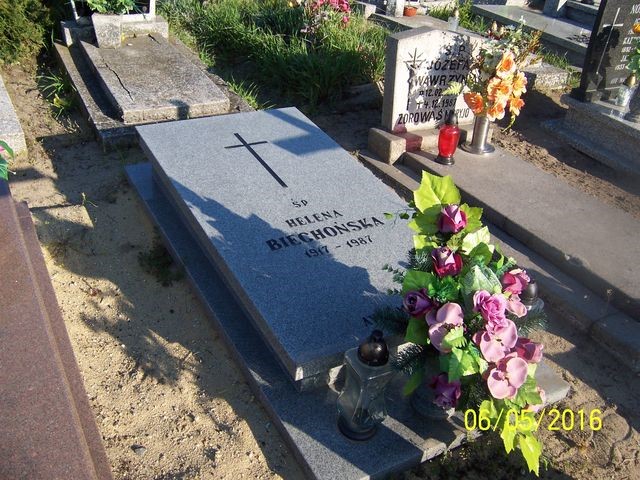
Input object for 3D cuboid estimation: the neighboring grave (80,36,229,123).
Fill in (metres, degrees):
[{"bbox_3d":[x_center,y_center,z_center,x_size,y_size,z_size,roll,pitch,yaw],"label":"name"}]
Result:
[{"bbox_3d":[-1.028,-0.992,3.685,0.564,0.088,1.212,-14,38,-24],"label":"neighboring grave"}]

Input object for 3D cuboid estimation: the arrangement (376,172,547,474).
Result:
[{"bbox_3d":[0.379,0.215,1.670,0.432,0.590,0.373,-11,36,-16],"label":"arrangement"}]

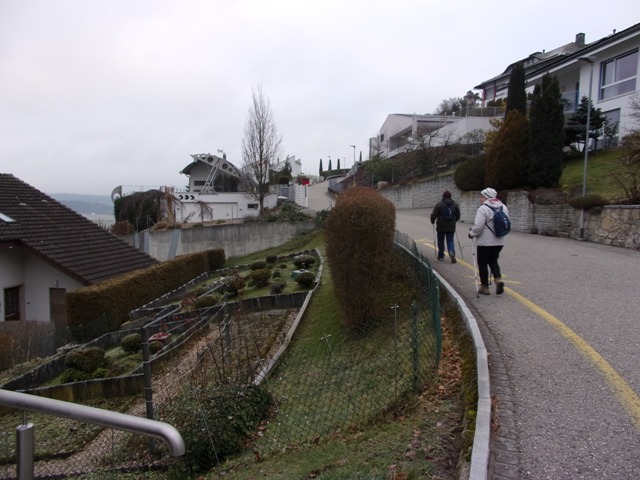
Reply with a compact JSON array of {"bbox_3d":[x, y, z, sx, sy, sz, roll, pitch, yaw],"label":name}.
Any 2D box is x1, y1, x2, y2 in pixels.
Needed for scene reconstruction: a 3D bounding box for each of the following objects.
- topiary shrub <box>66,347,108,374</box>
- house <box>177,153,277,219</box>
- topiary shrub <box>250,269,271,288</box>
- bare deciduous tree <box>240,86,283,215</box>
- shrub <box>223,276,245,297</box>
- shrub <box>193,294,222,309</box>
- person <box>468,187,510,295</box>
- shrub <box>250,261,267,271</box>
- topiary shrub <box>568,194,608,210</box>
[{"bbox_3d":[-4.465,2.275,8.800,0.800,0.500,0.750,0,5,0],"label":"topiary shrub"},{"bbox_3d":[-10.207,-5.793,51.000,10.800,7.500,9.000,-1,5,-10],"label":"house"},{"bbox_3d":[-1.789,1.158,13.900,0.610,0.600,0.610,0,5,0],"label":"topiary shrub"},{"bbox_3d":[-5.442,-8.373,43.000,3.900,11.680,3.800,1,4,0],"label":"bare deciduous tree"},{"bbox_3d":[-2.283,1.208,12.200,0.570,0.558,0.550,1,4,0],"label":"shrub"},{"bbox_3d":[-2.848,1.569,11.700,0.670,0.380,0.620,0,5,0],"label":"shrub"},{"bbox_3d":[2.685,0.016,7.300,0.520,1.711,0.580,0,4,-15],"label":"person"},{"bbox_3d":[-2.147,0.911,16.200,0.570,0.361,0.520,1,4,0],"label":"shrub"},{"bbox_3d":[8.830,-1.233,15.200,1.300,0.525,0.900,1,4,0],"label":"topiary shrub"}]

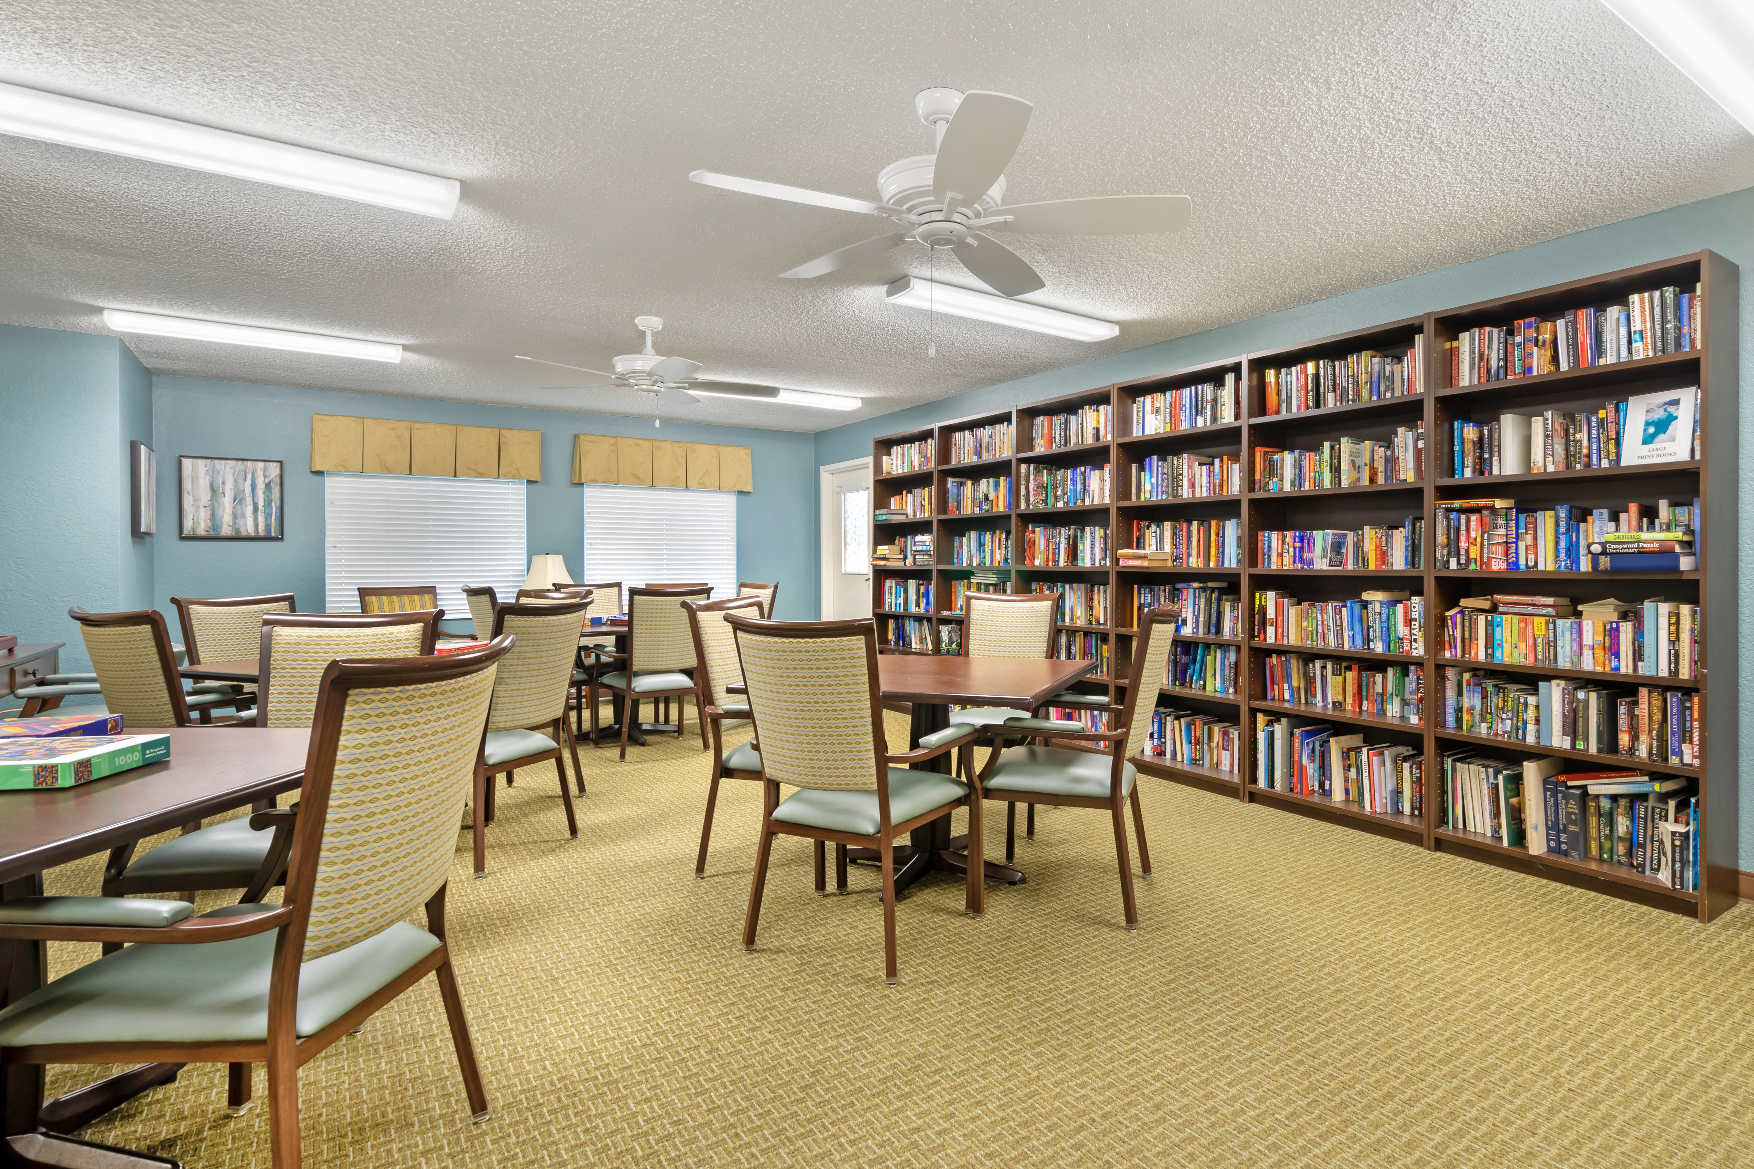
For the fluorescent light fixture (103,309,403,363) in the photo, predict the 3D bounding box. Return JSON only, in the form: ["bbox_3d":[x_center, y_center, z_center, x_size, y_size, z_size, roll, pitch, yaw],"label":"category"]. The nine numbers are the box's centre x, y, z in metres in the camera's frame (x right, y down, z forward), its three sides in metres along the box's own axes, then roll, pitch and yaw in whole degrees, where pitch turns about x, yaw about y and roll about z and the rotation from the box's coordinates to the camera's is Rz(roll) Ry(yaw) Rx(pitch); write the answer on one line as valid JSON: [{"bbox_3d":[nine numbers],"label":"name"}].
[{"bbox_3d":[-3.299,-1.320,4.207,1.249,0.075,0.207,-1,2,-32],"label":"fluorescent light fixture"}]

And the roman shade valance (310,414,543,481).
[{"bbox_3d":[-3.339,-0.998,5.861,1.488,0.414,0.138,-1,2,-32],"label":"roman shade valance"}]

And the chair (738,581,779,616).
[{"bbox_3d":[-1.142,0.494,5.563,0.608,0.998,0.567,-1,2,-37],"label":"chair"}]

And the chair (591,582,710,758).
[{"bbox_3d":[-1.361,0.526,4.780,0.600,0.985,0.620,-1,1,-33],"label":"chair"}]

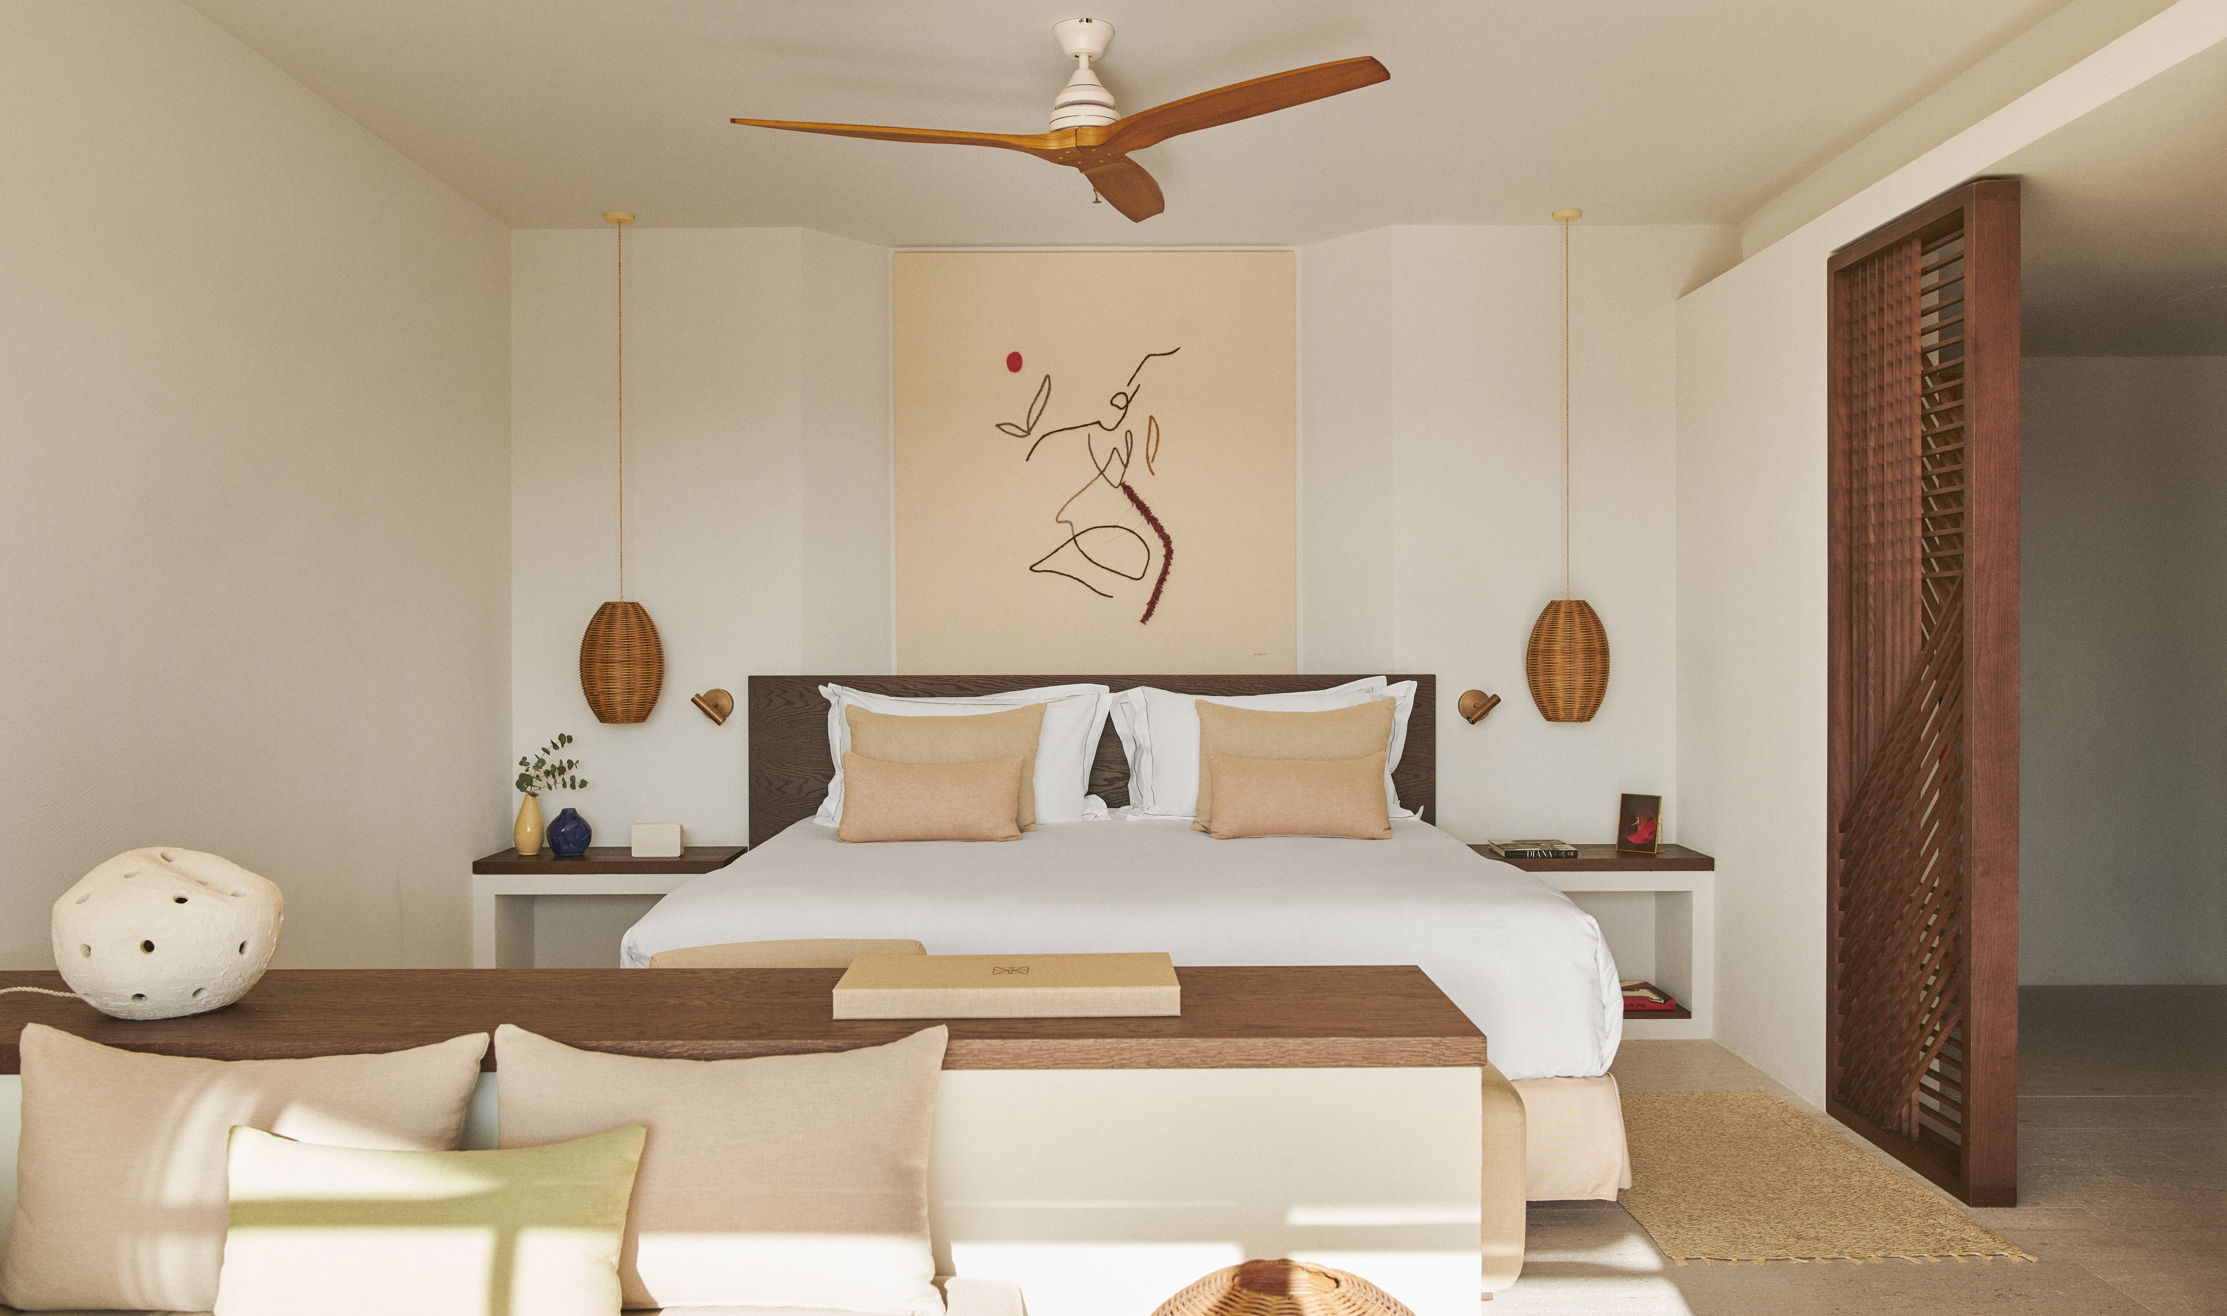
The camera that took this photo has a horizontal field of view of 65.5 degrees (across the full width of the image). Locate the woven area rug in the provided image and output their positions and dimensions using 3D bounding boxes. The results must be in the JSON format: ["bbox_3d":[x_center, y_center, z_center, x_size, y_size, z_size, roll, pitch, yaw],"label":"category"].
[{"bbox_3d":[1.413,1.163,3.992,0.690,0.012,1.260,0,0,-1],"label":"woven area rug"}]

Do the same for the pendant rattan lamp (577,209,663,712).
[{"bbox_3d":[-1.601,-0.616,5.612,0.266,1.653,0.266,0,1,-1],"label":"pendant rattan lamp"}]

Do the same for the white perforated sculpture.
[{"bbox_3d":[-1.389,0.396,2.532,0.307,0.237,0.287,0,1,-1],"label":"white perforated sculpture"}]

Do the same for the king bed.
[{"bbox_3d":[-0.027,0.646,4.795,2.258,1.152,2.096,0,1,-1],"label":"king bed"}]

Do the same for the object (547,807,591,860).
[{"bbox_3d":[-1.777,0.560,5.645,0.141,0.158,0.139,0,1,-1],"label":"object"}]

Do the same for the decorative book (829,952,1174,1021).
[{"bbox_3d":[-0.152,0.488,2.581,0.490,0.043,0.255,0,0,-2],"label":"decorative book"}]

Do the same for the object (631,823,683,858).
[{"bbox_3d":[-1.482,0.586,5.618,0.161,0.109,0.045,0,1,-1],"label":"object"}]

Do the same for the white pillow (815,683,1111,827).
[{"bbox_3d":[-0.467,0.302,5.370,0.900,0.480,0.180,0,-25,0],"label":"white pillow"}]

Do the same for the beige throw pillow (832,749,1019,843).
[{"bbox_3d":[-0.526,0.398,4.959,0.529,0.257,0.121,0,-21,-1],"label":"beige throw pillow"}]

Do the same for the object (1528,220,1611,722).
[{"bbox_3d":[1.437,-0.597,5.458,0.265,1.610,0.265,0,0,0],"label":"object"}]

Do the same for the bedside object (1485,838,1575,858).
[{"bbox_3d":[1.315,0.601,5.424,0.228,0.024,0.280,0,0,-2],"label":"bedside object"}]

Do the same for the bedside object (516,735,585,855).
[{"bbox_3d":[-1.836,0.438,5.633,0.237,0.403,0.181,0,1,-1],"label":"bedside object"}]

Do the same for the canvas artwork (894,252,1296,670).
[{"bbox_3d":[-0.060,-0.652,5.905,1.375,1.465,0.040,0,0,0],"label":"canvas artwork"}]

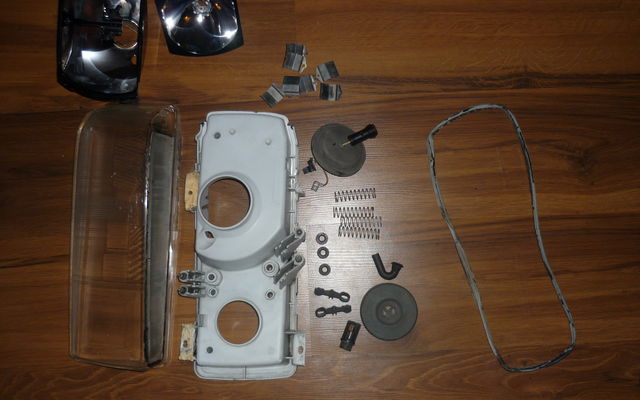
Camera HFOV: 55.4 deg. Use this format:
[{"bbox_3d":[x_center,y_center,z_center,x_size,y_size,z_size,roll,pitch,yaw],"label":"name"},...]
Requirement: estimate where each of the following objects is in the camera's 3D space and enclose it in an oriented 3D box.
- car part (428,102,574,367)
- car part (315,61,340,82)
[{"bbox_3d":[0.270,0.056,0.913,0.141,0.010,0.402,-15,86,1],"label":"car part"},{"bbox_3d":[0.013,-0.197,0.938,0.032,0.011,0.026,-22,86,0],"label":"car part"}]

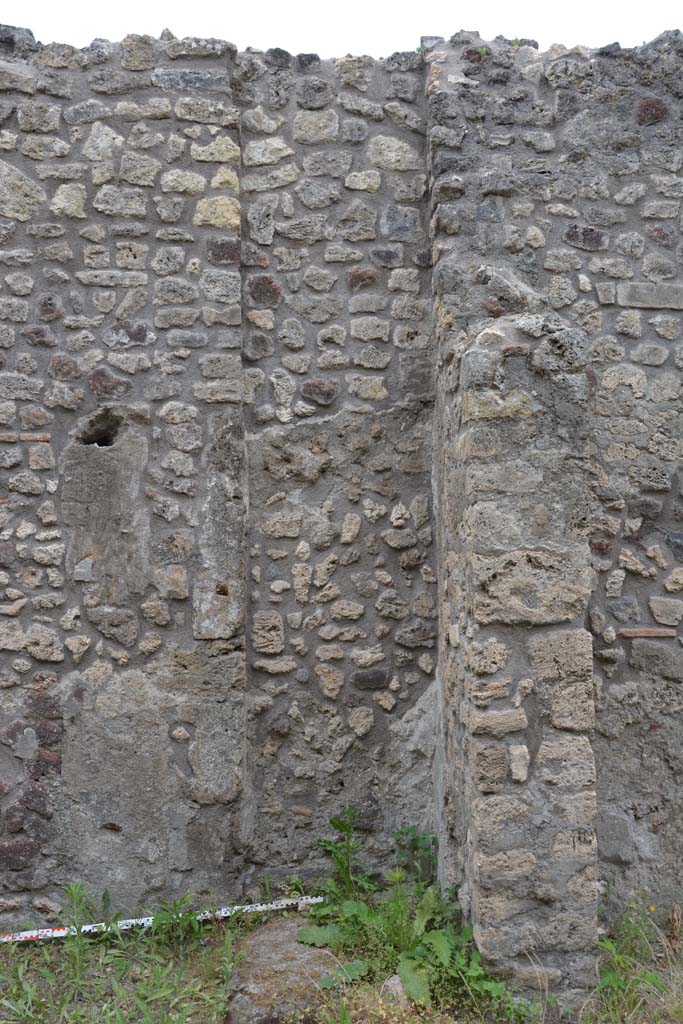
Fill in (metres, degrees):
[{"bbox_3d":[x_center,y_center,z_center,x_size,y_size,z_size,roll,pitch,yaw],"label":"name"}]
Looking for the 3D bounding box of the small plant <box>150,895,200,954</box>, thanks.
[{"bbox_3d":[-0.624,1.551,3.530,0.185,0.210,0.165,-1,-1,0],"label":"small plant"}]

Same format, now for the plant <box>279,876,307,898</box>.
[{"bbox_3d":[-0.197,1.508,3.780,0.110,0.100,0.095,-1,-1,0],"label":"plant"}]

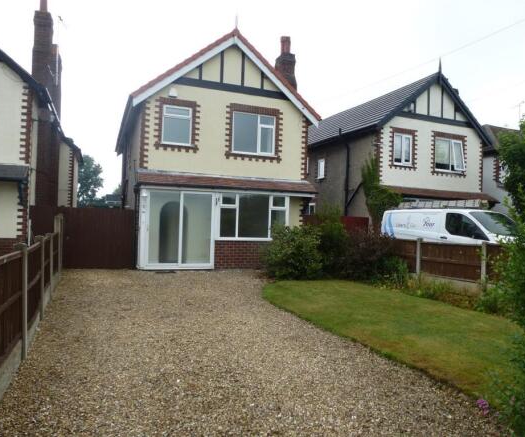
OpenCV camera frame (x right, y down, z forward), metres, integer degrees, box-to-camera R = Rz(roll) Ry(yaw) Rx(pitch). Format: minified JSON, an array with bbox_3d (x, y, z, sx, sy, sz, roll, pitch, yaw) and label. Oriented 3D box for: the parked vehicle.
[{"bbox_3d":[6.175,0.749,12.699,2.050,2.000,5.000,2,-1,-23],"label":"parked vehicle"}]

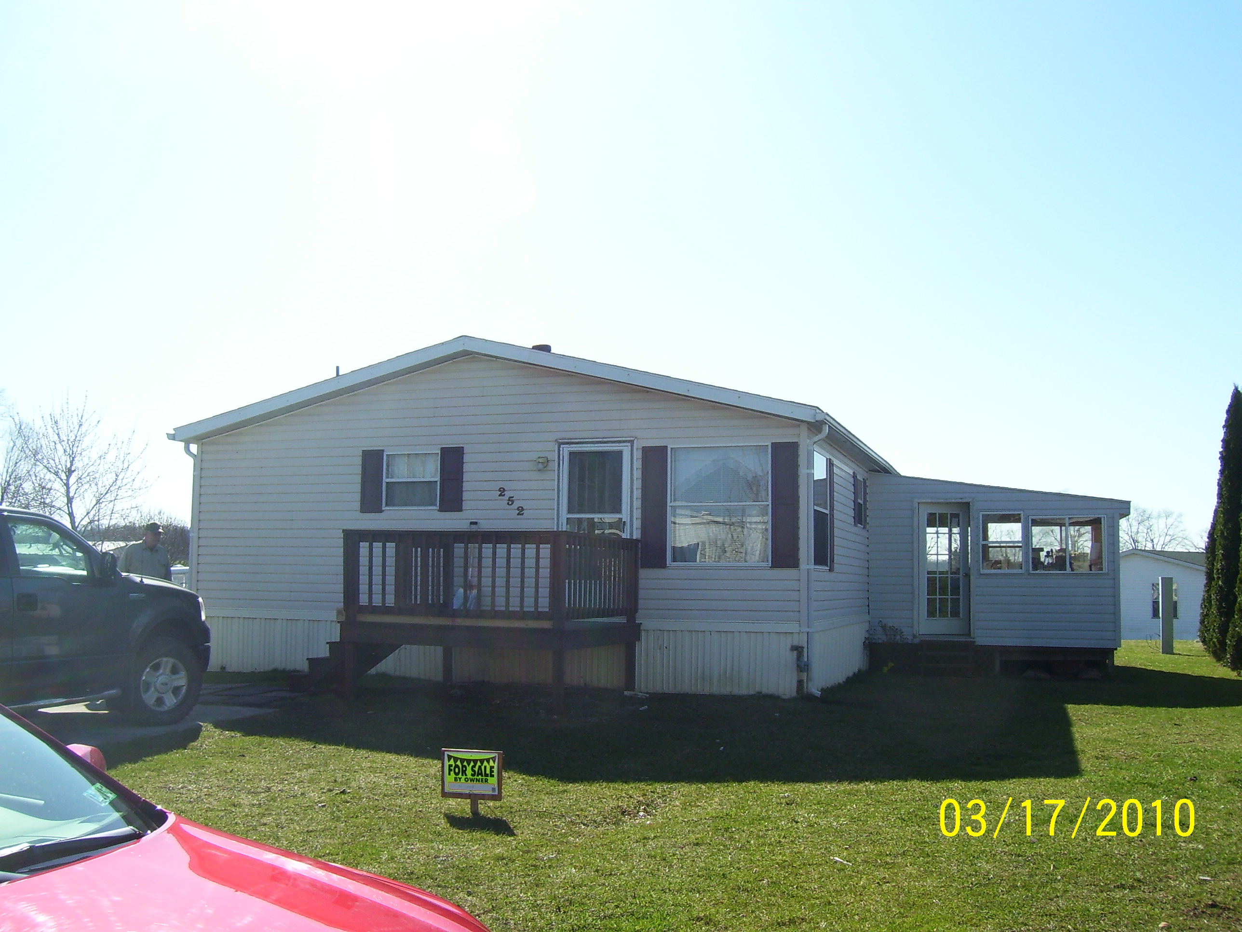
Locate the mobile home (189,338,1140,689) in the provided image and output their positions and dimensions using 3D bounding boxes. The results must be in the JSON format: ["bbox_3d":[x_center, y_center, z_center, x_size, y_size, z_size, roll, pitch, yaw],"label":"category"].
[{"bbox_3d":[1.725,1.117,20.460,12.500,4.250,13.000,-1,-6,18],"label":"mobile home"}]

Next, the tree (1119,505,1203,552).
[{"bbox_3d":[39.557,7.376,89.549,6.600,9.000,6.600,1,-6,0],"label":"tree"}]

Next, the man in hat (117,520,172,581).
[{"bbox_3d":[-5.075,1.510,12.908,0.350,1.820,0.520,-5,-8,43],"label":"man in hat"}]

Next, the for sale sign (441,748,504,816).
[{"bbox_3d":[-0.932,1.983,7.625,0.400,0.420,0.050,-1,-6,13],"label":"for sale sign"}]

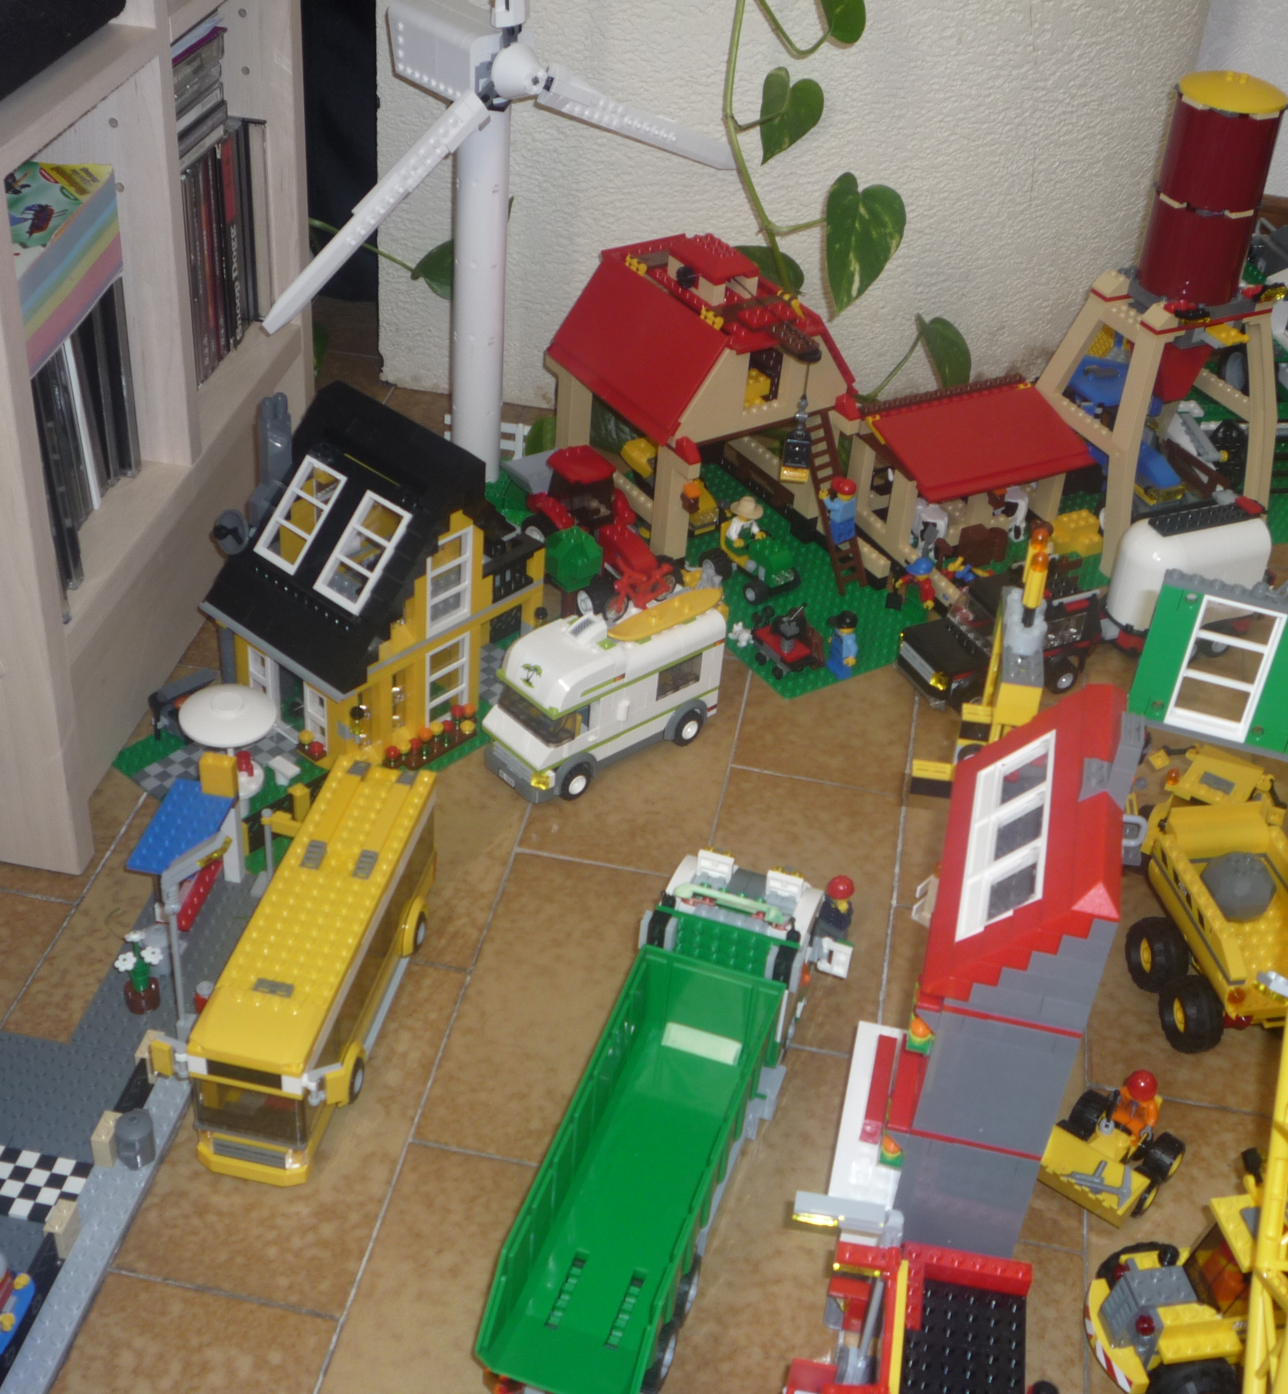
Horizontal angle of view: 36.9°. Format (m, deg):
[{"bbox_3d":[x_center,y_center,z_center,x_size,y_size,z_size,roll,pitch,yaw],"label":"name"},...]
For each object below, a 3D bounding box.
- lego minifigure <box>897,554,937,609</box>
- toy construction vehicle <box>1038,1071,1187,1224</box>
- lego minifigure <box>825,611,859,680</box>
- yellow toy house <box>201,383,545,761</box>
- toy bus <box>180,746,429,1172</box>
[{"bbox_3d":[0.170,-0.066,1.190,0.020,0.041,0.026,-4,38,-12],"label":"lego minifigure"},{"bbox_3d":[0.208,0.192,0.853,0.053,0.050,0.057,29,43,28],"label":"toy construction vehicle"},{"bbox_3d":[0.118,-0.033,1.143,0.016,0.042,0.025,-17,43,-27],"label":"lego minifigure"},{"bbox_3d":[-0.142,-0.072,1.046,0.125,0.184,0.166,31,44,30],"label":"yellow toy house"},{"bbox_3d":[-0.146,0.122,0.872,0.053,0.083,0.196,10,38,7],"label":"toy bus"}]

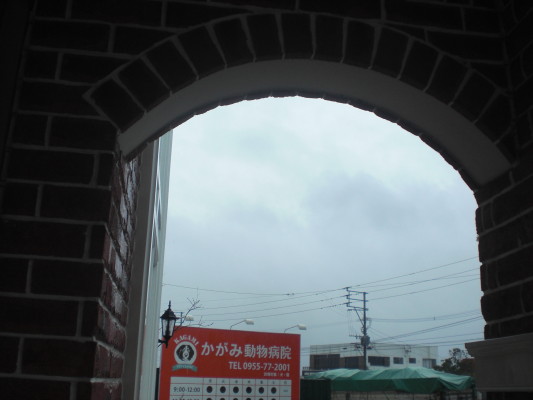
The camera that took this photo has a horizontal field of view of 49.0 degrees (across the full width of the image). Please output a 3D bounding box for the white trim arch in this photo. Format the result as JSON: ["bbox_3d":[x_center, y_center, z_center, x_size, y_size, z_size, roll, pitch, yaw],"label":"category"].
[{"bbox_3d":[0.141,-0.222,1.608,1.029,0.272,0.174,3,-18,-8],"label":"white trim arch"}]

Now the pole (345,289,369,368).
[{"bbox_3d":[8.547,13.702,53.748,2.100,10.983,0.600,11,-21,-28],"label":"pole"}]

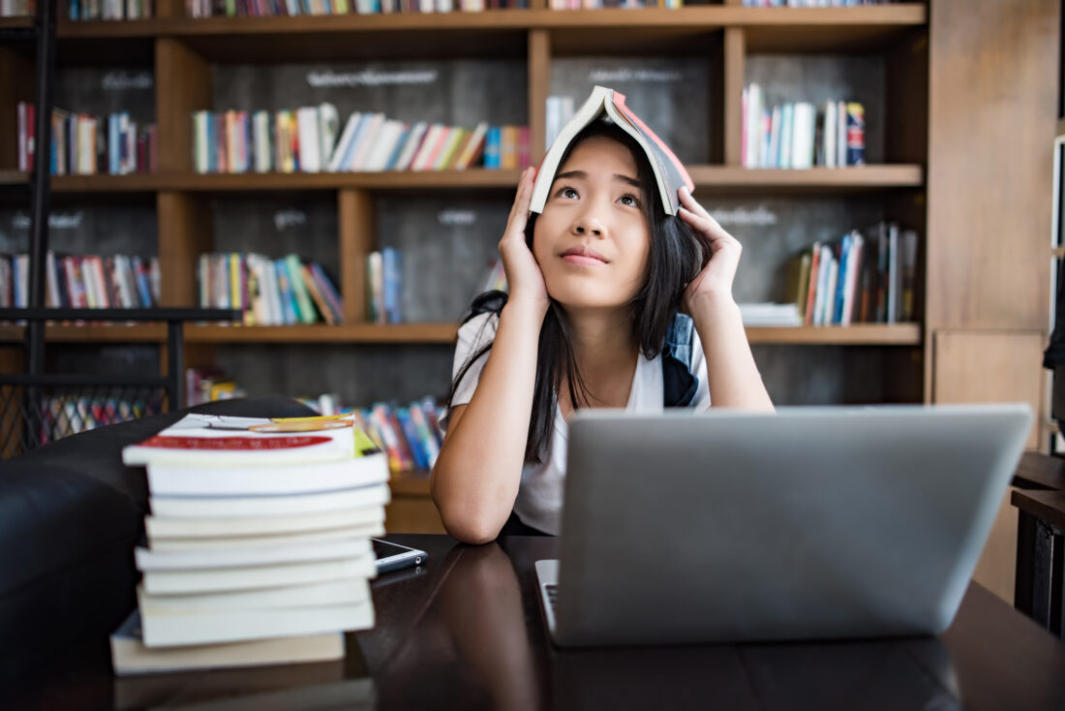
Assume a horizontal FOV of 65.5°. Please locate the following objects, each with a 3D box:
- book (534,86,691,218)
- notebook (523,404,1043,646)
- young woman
[{"bbox_3d":[0.098,-0.234,0.928,0.172,0.127,0.205,2,17,9],"label":"book"},{"bbox_3d":[0.152,0.111,0.633,0.281,0.177,0.289,0,3,-4],"label":"notebook"},{"bbox_3d":[0.105,0.327,1.000,0.430,1.170,0.600,0,3,0],"label":"young woman"}]

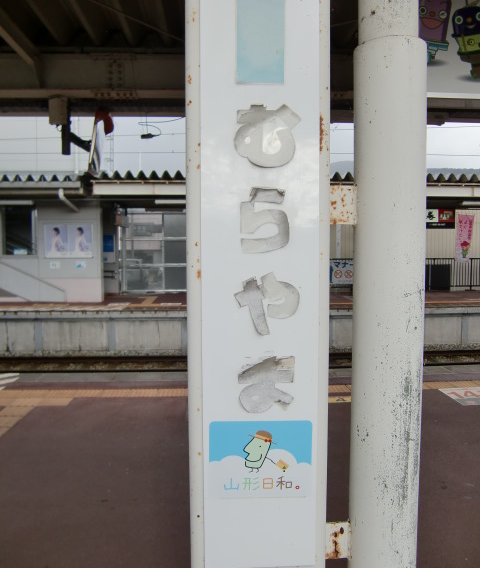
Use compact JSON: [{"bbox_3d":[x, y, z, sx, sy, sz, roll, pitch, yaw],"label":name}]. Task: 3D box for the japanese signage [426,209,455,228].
[{"bbox_3d":[7.341,-2.403,19.200,1.300,0.740,0.080,0,3,-4],"label":"japanese signage"}]

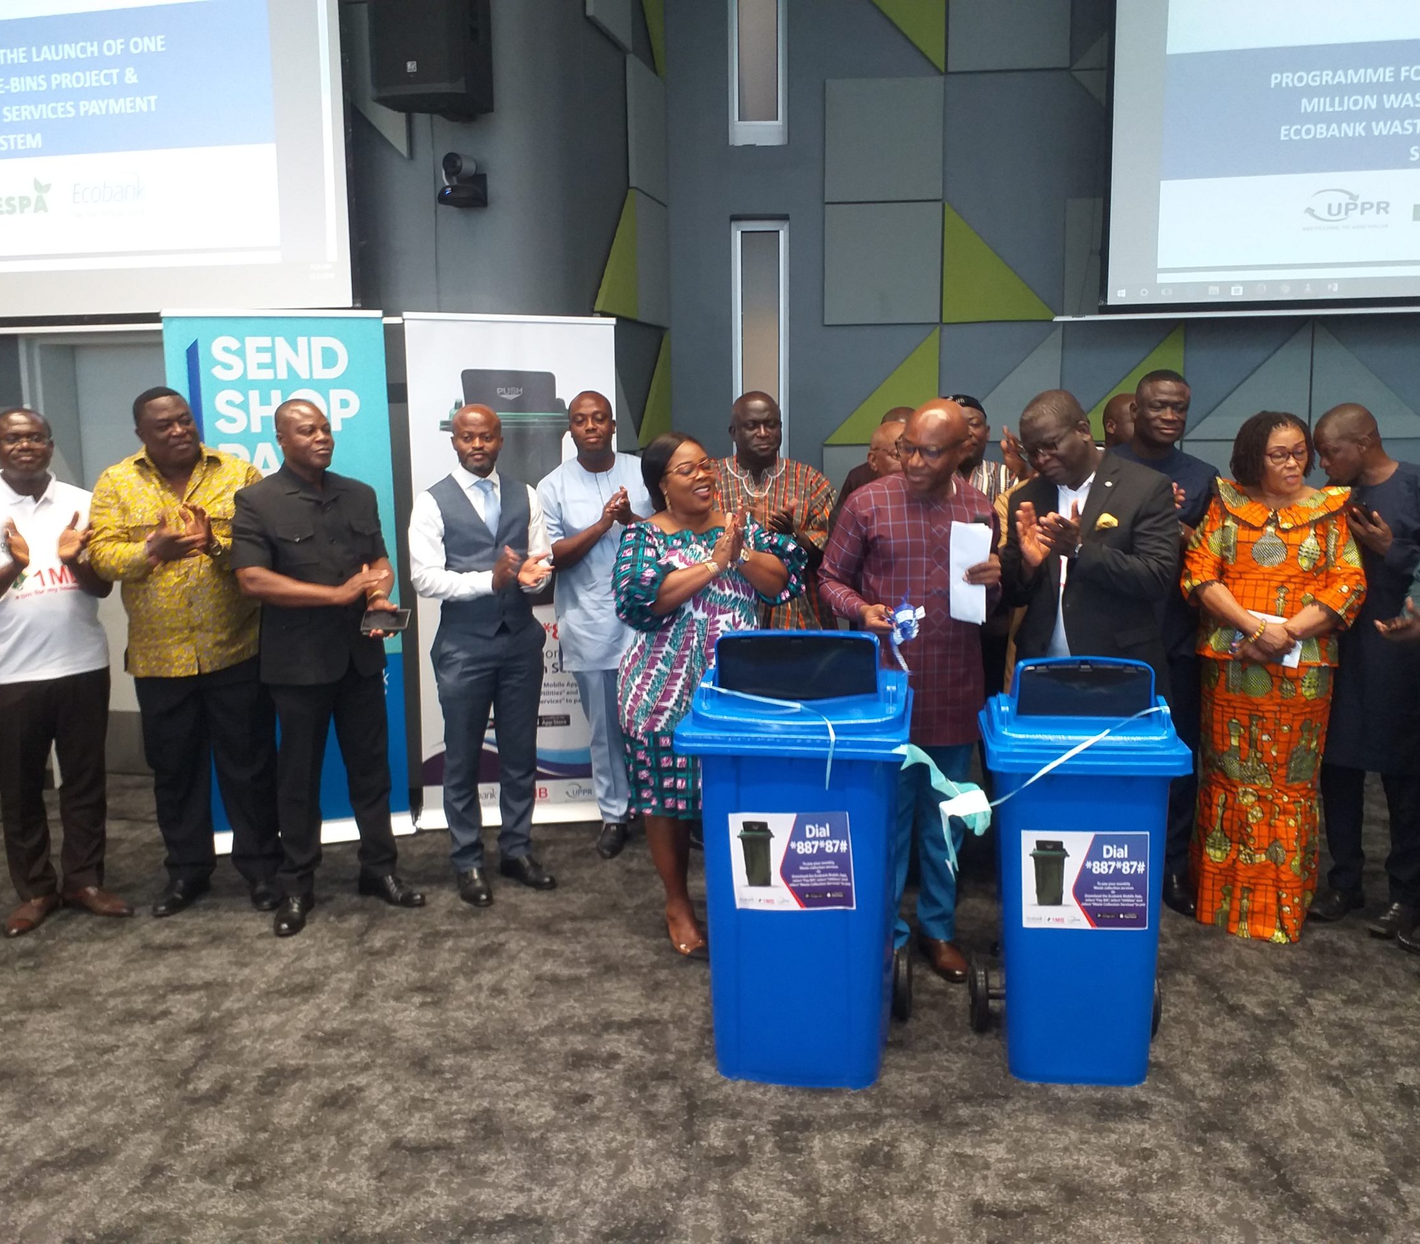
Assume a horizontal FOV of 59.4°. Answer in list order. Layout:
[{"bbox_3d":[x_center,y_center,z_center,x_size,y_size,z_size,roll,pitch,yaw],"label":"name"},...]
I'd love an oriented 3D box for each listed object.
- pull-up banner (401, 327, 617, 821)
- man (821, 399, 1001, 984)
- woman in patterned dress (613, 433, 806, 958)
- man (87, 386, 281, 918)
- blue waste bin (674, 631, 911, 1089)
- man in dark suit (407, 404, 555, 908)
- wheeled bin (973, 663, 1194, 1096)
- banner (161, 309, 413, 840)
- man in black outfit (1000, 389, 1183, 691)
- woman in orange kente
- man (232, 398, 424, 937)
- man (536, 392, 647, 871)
[{"bbox_3d":[-0.810,-0.203,5.162,0.870,2.091,0.200,-2,7,-11],"label":"pull-up banner"},{"bbox_3d":[0.600,0.200,3.740,0.560,1.740,0.420,-1,7,-8],"label":"man"},{"bbox_3d":[-0.020,0.220,3.980,0.560,1.650,0.470,-6,9,-35],"label":"woman in patterned dress"},{"bbox_3d":[-1.766,0.095,4.228,0.580,1.750,0.460,-4,8,-28],"label":"man"},{"bbox_3d":[0.251,0.557,3.161,0.550,1.060,0.620,1,7,10],"label":"blue waste bin"},{"bbox_3d":[-0.810,0.120,4.400,0.520,1.760,0.420,-2,8,-15],"label":"man in dark suit"},{"bbox_3d":[0.913,0.594,3.105,0.480,0.990,0.520,0,7,7],"label":"wheeled bin"},{"bbox_3d":[-1.650,-0.120,4.980,0.820,2.120,0.200,-2,11,-13],"label":"banner"},{"bbox_3d":[1.120,0.190,3.740,0.560,1.760,0.450,5,9,35],"label":"man in black outfit"},{"bbox_3d":[1.755,0.167,3.910,0.560,1.619,0.380,3,8,24],"label":"woman in orange kente"},{"bbox_3d":[-1.276,0.131,4.104,0.530,1.701,0.460,-5,8,-32],"label":"man"},{"bbox_3d":[-0.441,0.007,4.809,0.500,1.754,0.420,-2,7,-8],"label":"man"}]

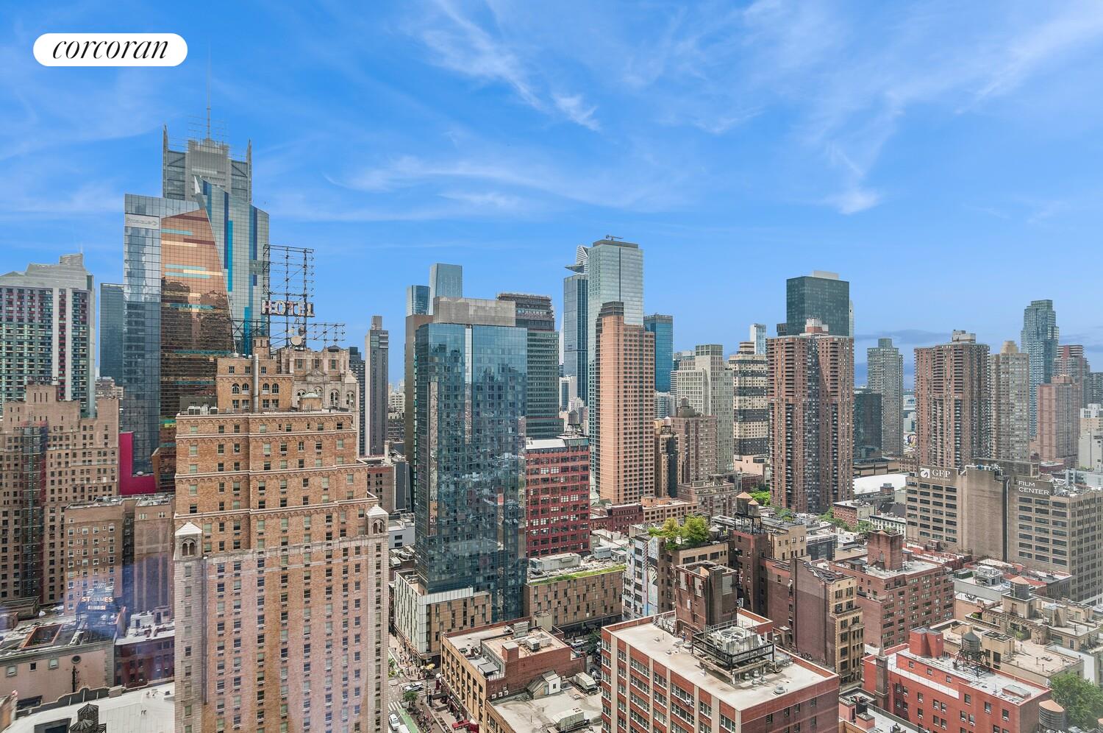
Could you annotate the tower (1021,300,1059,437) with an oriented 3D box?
[{"bbox_3d":[668.200,13.960,797.850,43.000,202.700,28.000,1,-1,-30],"label":"tower"}]

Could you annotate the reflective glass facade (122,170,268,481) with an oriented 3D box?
[{"bbox_3d":[-144.810,12.040,240.970,47.100,165.000,42.000,1,-2,-29],"label":"reflective glass facade"}]

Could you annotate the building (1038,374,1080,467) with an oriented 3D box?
[{"bbox_3d":[485.310,55.480,555.660,28.800,97.900,24.700,0,-1,-29],"label":"building"}]

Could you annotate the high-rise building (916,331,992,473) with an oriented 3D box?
[{"bbox_3d":[345.010,36.720,500.850,39.100,131.800,39.100,0,-1,-29],"label":"high-rise building"}]

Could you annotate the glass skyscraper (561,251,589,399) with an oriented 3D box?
[{"bbox_3d":[60.450,-56.930,1143.450,63.900,345.100,63.900,0,-1,-29],"label":"glass skyscraper"}]

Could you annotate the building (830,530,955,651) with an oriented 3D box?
[{"bbox_3d":[108.500,74.360,187.290,35.000,41.200,18.500,1,-1,-30],"label":"building"}]

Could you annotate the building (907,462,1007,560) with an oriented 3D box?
[{"bbox_3d":[175.090,69.350,247.590,28.800,51.500,39.100,0,-1,-29],"label":"building"}]

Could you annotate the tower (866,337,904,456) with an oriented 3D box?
[{"bbox_3d":[357.090,36.340,623.700,25.800,138.000,25.800,0,-1,-29],"label":"tower"}]

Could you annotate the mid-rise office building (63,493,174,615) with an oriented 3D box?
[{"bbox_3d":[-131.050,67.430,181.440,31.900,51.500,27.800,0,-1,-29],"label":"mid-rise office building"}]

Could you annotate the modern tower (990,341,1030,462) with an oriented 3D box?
[{"bbox_3d":[437.400,42.810,565.820,41.000,130.800,26.000,1,-1,-30],"label":"modern tower"}]

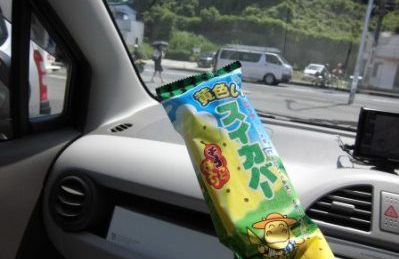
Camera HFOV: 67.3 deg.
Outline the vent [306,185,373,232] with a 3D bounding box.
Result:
[{"bbox_3d":[0.219,0.112,0.471,0.093,0.072,0.030,9,2,21],"label":"vent"}]

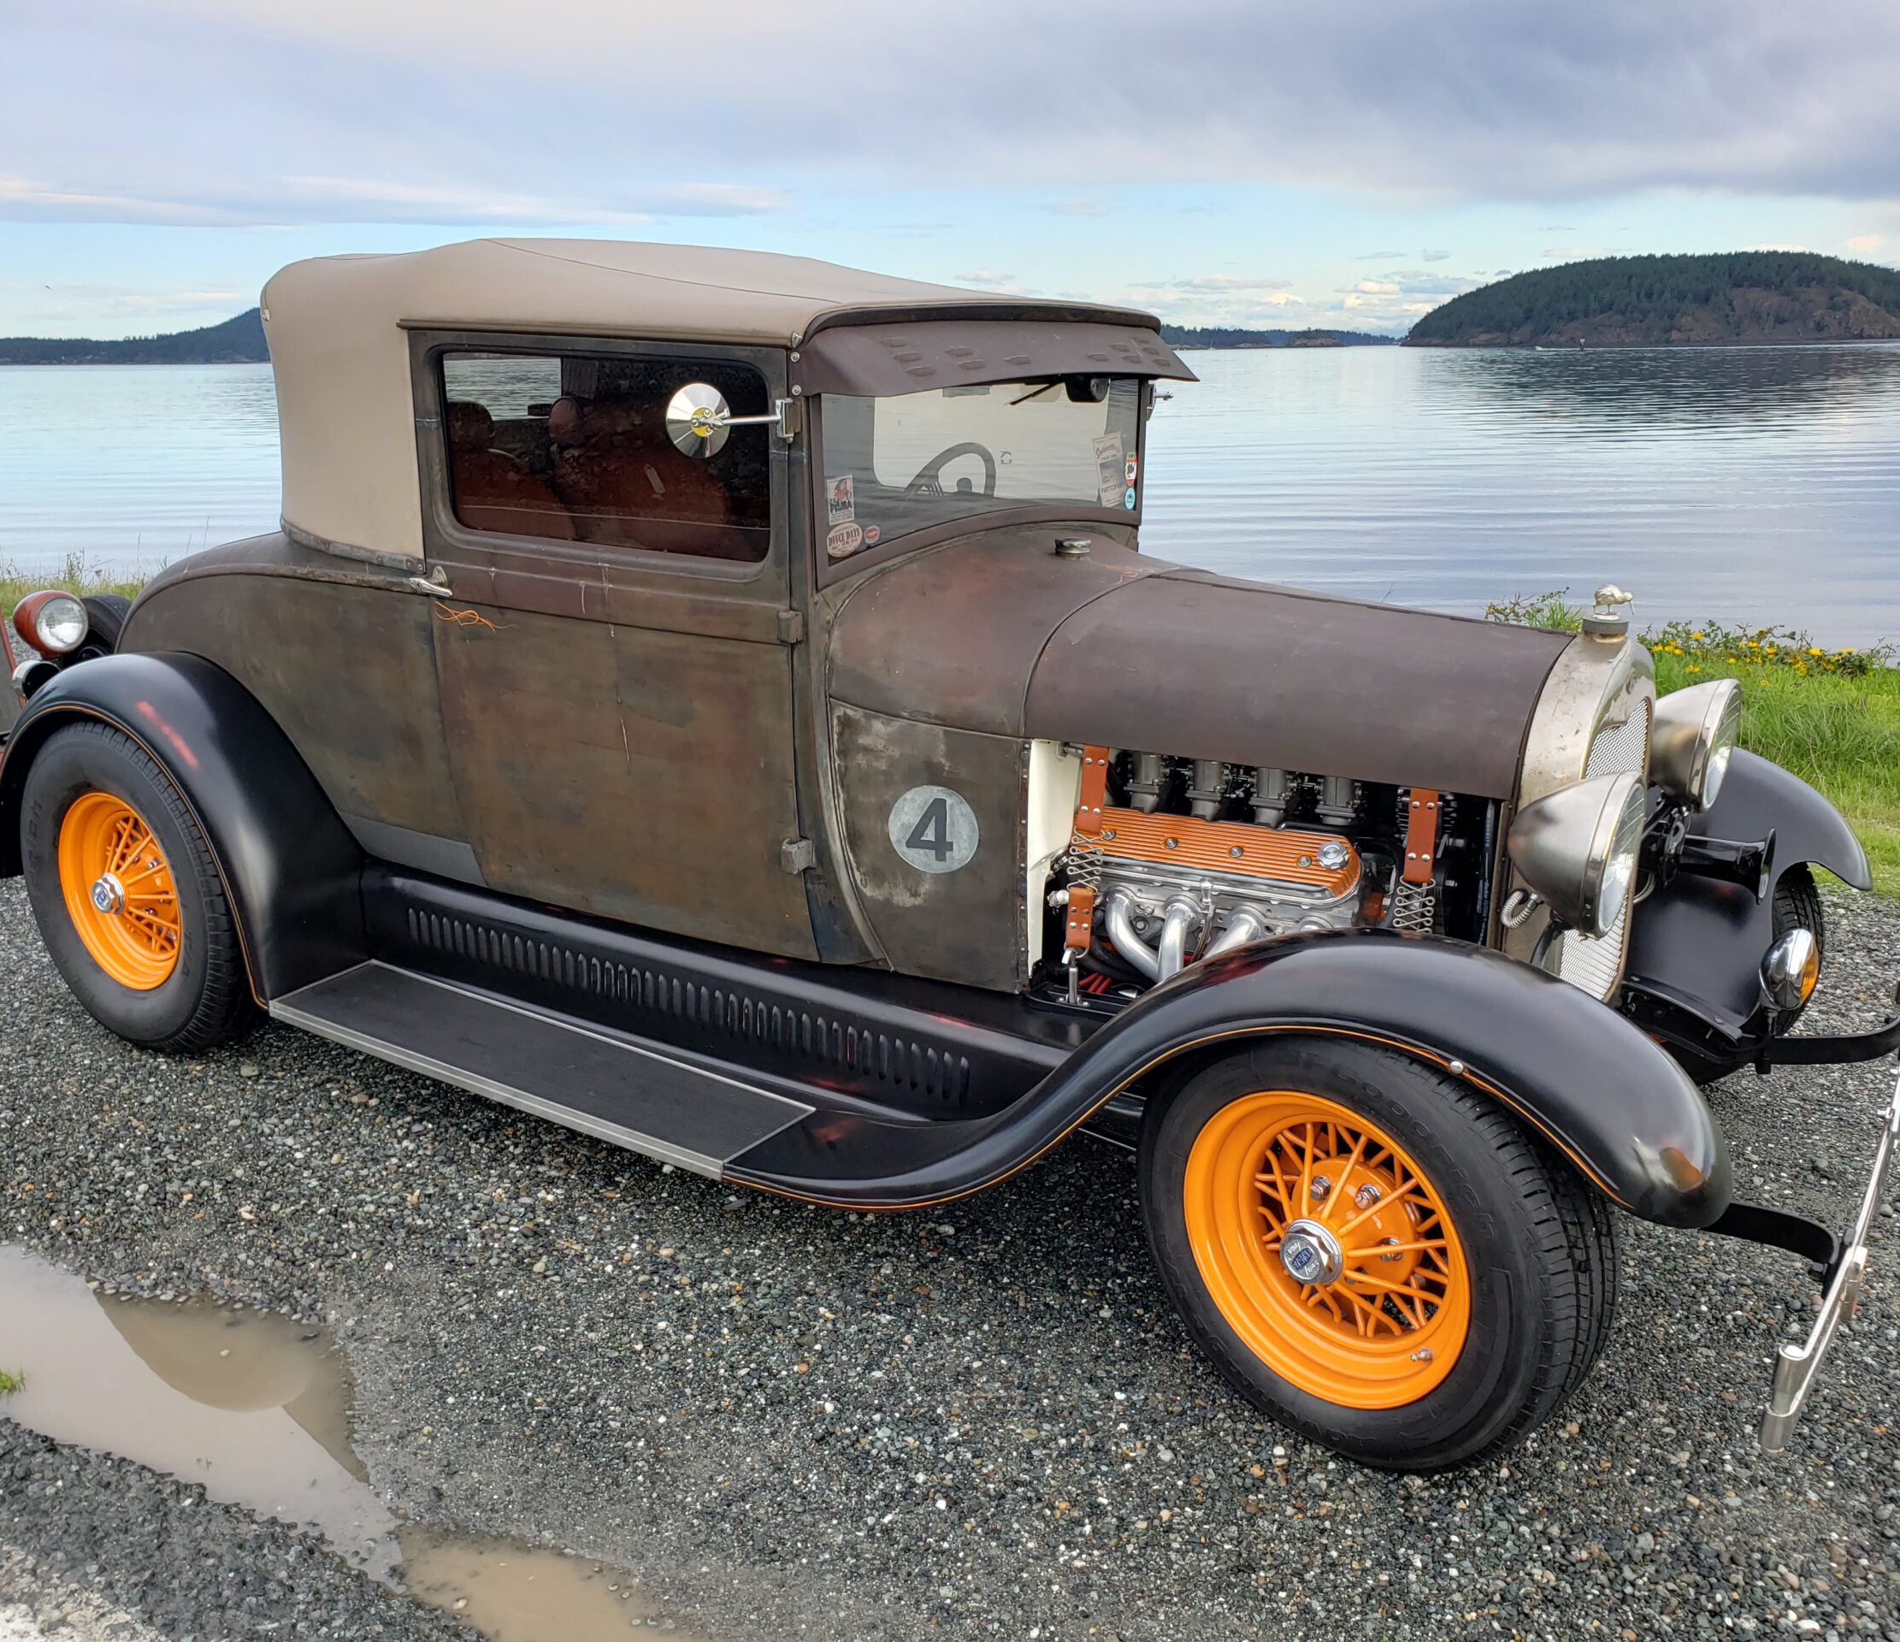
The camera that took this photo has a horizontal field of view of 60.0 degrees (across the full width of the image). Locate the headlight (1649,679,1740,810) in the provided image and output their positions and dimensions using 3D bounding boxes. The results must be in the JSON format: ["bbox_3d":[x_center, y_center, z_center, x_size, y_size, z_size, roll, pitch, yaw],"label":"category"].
[{"bbox_3d":[1.222,-0.134,2.774,0.165,0.232,0.230,11,19,32],"label":"headlight"}]

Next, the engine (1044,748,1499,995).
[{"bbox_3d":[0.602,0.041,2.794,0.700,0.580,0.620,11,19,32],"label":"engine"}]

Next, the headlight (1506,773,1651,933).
[{"bbox_3d":[0.814,0.035,2.185,0.165,0.232,0.230,11,19,32],"label":"headlight"}]

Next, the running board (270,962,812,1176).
[{"bbox_3d":[-0.766,0.432,2.961,1.140,0.040,0.235,11,19,32],"label":"running board"}]

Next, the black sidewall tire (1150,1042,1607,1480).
[{"bbox_3d":[0.537,0.516,2.136,0.630,0.630,0.195,16,22,42],"label":"black sidewall tire"}]

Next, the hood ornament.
[{"bbox_3d":[0.978,-0.308,2.433,0.078,0.082,0.067,11,19,32],"label":"hood ornament"}]

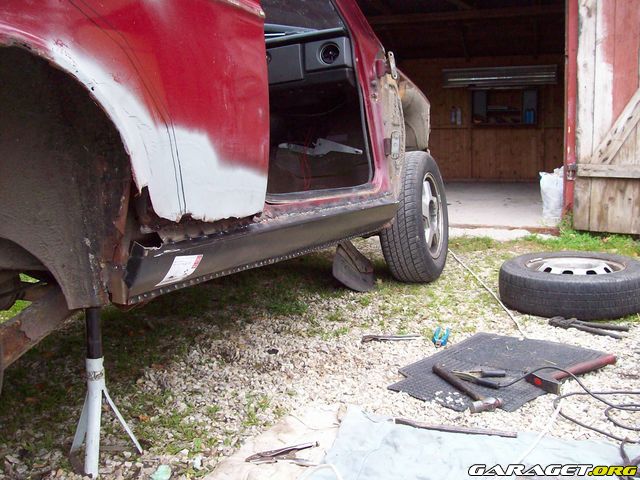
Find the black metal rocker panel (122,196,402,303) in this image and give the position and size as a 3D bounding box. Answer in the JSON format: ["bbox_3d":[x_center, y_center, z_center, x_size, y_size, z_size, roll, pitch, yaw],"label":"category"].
[{"bbox_3d":[-0.064,-0.033,1.964,0.085,0.135,1.500,4,9,26],"label":"black metal rocker panel"}]

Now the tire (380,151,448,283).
[{"bbox_3d":[0.435,-0.106,3.000,0.180,0.585,0.585,3,9,23],"label":"tire"}]

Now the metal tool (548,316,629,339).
[{"bbox_3d":[0.879,0.286,2.186,0.244,0.035,0.065,3,9,25],"label":"metal tool"}]

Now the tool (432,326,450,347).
[{"bbox_3d":[0.379,0.306,2.088,0.055,0.025,0.179,2,9,15],"label":"tool"}]

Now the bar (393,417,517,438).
[{"bbox_3d":[0.293,0.407,1.445,0.259,0.014,0.024,2,9,17],"label":"bar"}]

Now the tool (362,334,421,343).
[{"bbox_3d":[0.226,0.309,2.097,0.186,0.022,0.045,-1,8,-7],"label":"tool"}]

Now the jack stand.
[{"bbox_3d":[-0.433,0.281,1.285,0.150,0.321,0.125,0,8,0],"label":"jack stand"}]

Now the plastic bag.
[{"bbox_3d":[1.625,-0.316,4.645,0.230,0.411,0.190,0,8,0],"label":"plastic bag"}]

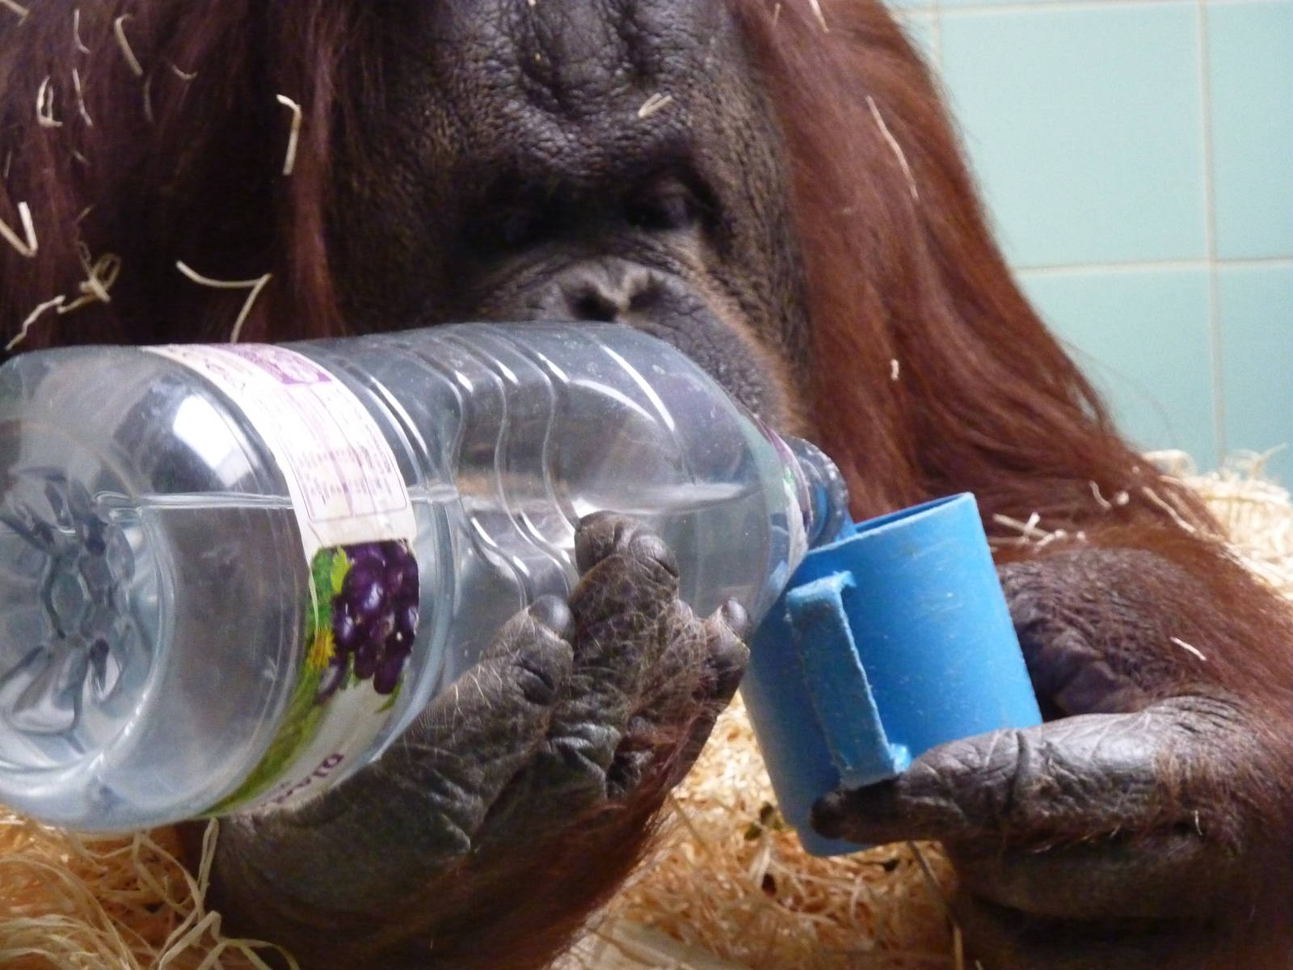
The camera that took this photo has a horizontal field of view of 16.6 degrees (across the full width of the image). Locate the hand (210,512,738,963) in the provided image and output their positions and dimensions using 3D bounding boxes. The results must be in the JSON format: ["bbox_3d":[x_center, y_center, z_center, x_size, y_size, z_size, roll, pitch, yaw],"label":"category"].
[{"bbox_3d":[-0.045,0.068,1.140,0.090,0.148,0.110,43,-6,-17],"label":"hand"}]

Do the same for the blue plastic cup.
[{"bbox_3d":[0.066,0.055,1.253,0.077,0.085,0.102,-16,4,11],"label":"blue plastic cup"}]

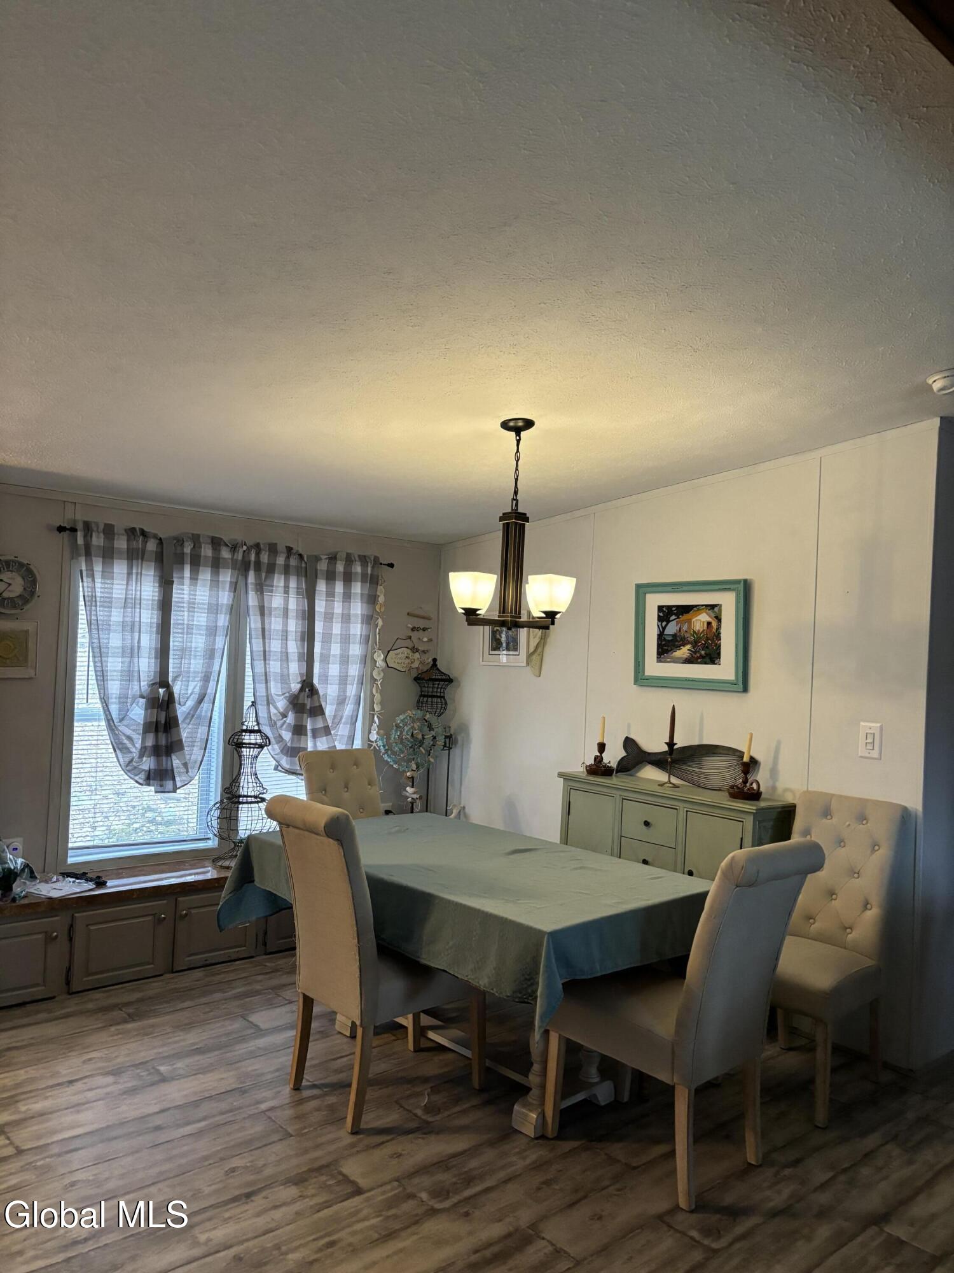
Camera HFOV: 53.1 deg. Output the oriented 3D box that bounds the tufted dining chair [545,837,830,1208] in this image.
[{"bbox_3d":[0.613,1.046,2.820,0.445,0.985,0.700,4,-1,-44],"label":"tufted dining chair"}]

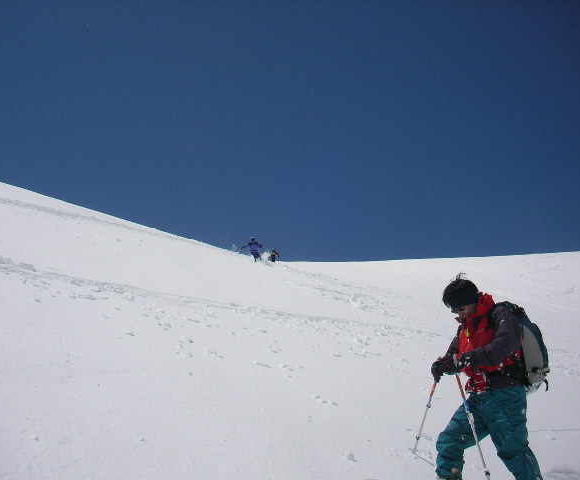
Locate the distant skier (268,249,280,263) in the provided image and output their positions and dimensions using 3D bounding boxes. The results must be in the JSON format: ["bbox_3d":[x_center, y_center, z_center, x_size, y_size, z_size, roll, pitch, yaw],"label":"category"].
[{"bbox_3d":[-1.359,1.491,60.000,0.950,1.550,0.700,-1,-7,6],"label":"distant skier"}]

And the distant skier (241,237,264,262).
[{"bbox_3d":[-2.110,0.580,38.500,1.250,1.450,0.800,-1,-7,9],"label":"distant skier"}]

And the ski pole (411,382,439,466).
[{"bbox_3d":[0.901,1.157,4.550,0.080,0.080,1.120,1,-47,-1],"label":"ski pole"}]

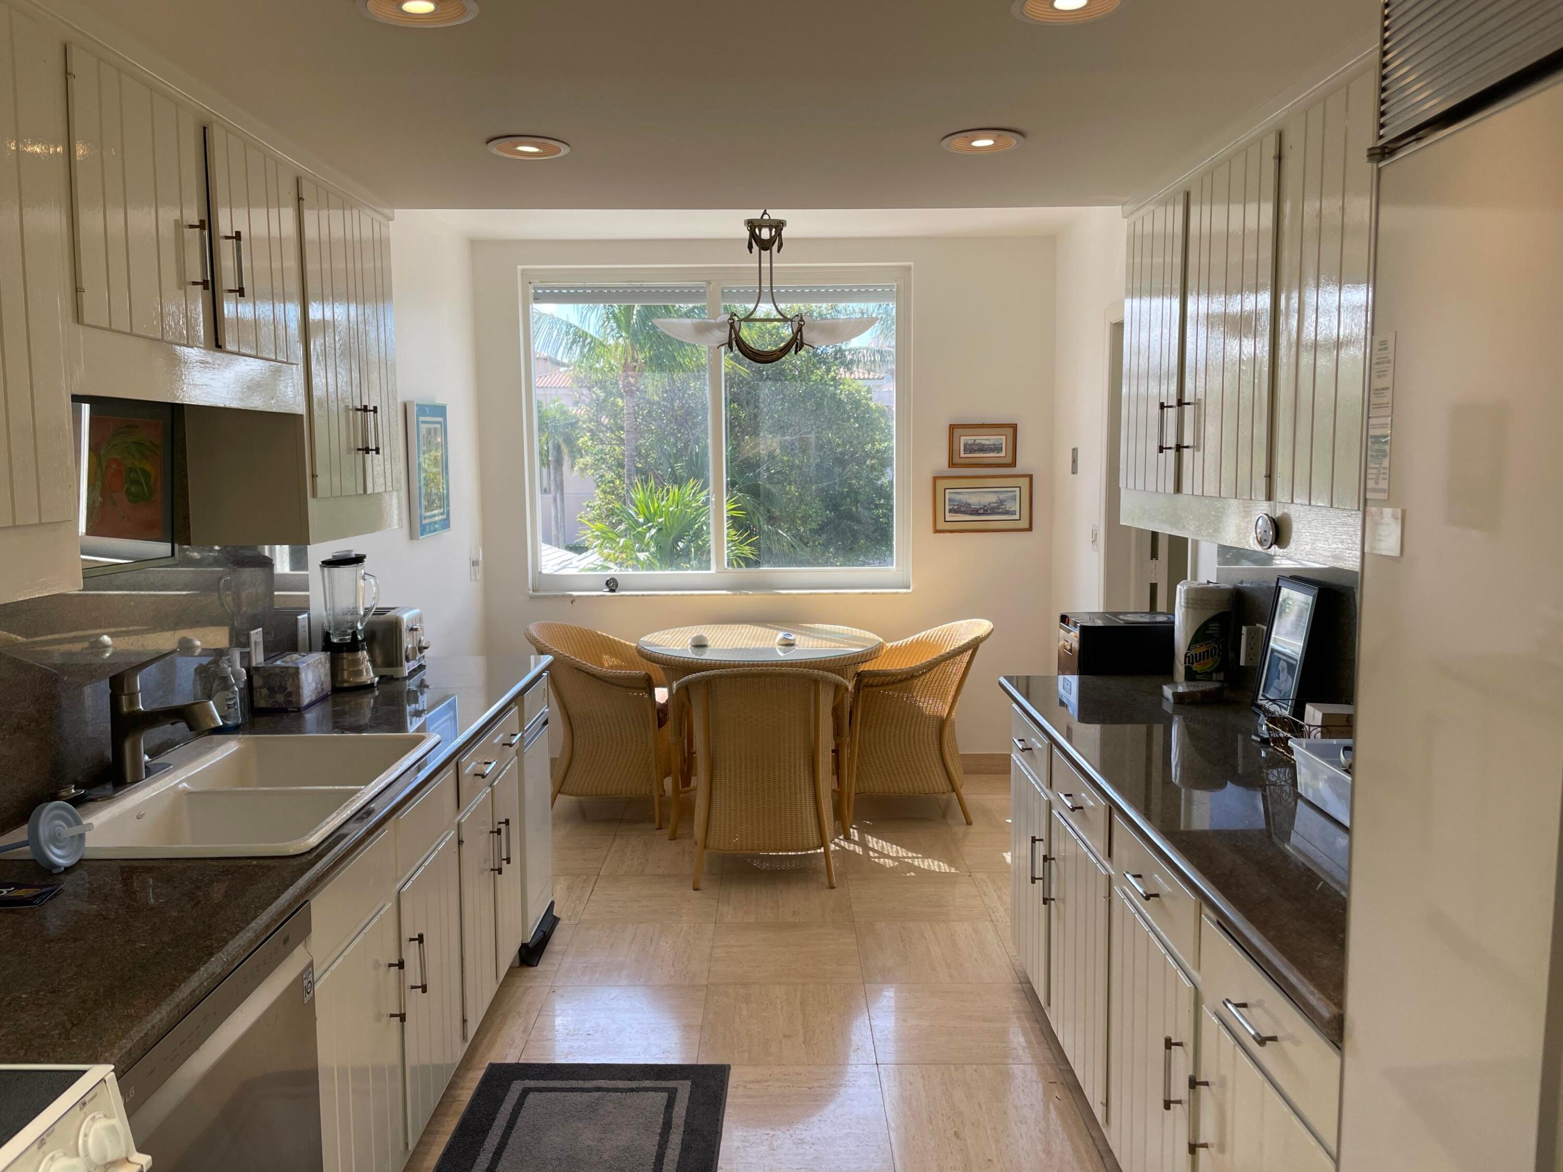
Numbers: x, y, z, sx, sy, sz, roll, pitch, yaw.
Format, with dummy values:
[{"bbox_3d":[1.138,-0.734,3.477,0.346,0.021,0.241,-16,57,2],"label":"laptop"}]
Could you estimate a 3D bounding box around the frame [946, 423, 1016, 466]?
[{"bbox_3d":[0.945,-0.656,5.515,0.317,0.202,0.025,0,6,0],"label":"frame"}]

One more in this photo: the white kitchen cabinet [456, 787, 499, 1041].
[{"bbox_3d":[-1.049,0.827,3.010,0.550,0.550,0.335,0,6,0],"label":"white kitchen cabinet"}]

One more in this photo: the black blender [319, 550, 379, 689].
[{"bbox_3d":[-1.225,0.090,3.326,0.170,0.386,0.160,1,6,8],"label":"black blender"}]

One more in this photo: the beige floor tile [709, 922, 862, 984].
[{"bbox_3d":[0.013,1.150,3.671,0.456,0.012,0.456,0,6,0],"label":"beige floor tile"}]

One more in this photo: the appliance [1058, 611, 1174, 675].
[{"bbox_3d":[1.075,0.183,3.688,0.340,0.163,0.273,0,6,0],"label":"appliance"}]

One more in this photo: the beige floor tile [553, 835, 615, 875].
[{"bbox_3d":[-0.908,1.063,4.603,0.460,0.020,0.460,0,6,0],"label":"beige floor tile"}]

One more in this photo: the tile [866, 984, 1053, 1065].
[{"bbox_3d":[0.476,1.204,3.230,0.460,0.015,0.455,0,6,0],"label":"tile"}]

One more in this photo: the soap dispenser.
[{"bbox_3d":[-1.363,0.258,2.893,0.075,0.185,0.060,-4,7,-33],"label":"soap dispenser"}]

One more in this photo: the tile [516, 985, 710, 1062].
[{"bbox_3d":[-0.444,1.211,3.233,0.460,0.020,0.460,0,6,0],"label":"tile"}]

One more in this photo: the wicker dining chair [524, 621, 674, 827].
[{"bbox_3d":[-0.801,0.574,5.132,0.626,0.833,0.644,0,6,0],"label":"wicker dining chair"}]

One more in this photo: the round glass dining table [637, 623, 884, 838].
[{"bbox_3d":[-0.087,0.614,5.111,1.063,0.757,1.063,0,6,0],"label":"round glass dining table"}]

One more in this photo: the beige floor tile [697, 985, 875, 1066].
[{"bbox_3d":[0.015,1.206,3.229,0.460,0.015,0.455,0,6,0],"label":"beige floor tile"}]

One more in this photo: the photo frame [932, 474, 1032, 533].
[{"bbox_3d":[0.952,-0.386,5.545,0.469,0.269,0.025,0,6,0],"label":"photo frame"}]

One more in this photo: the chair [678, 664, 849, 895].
[{"bbox_3d":[-0.069,0.657,4.376,0.644,0.828,0.635,0,6,0],"label":"chair"}]

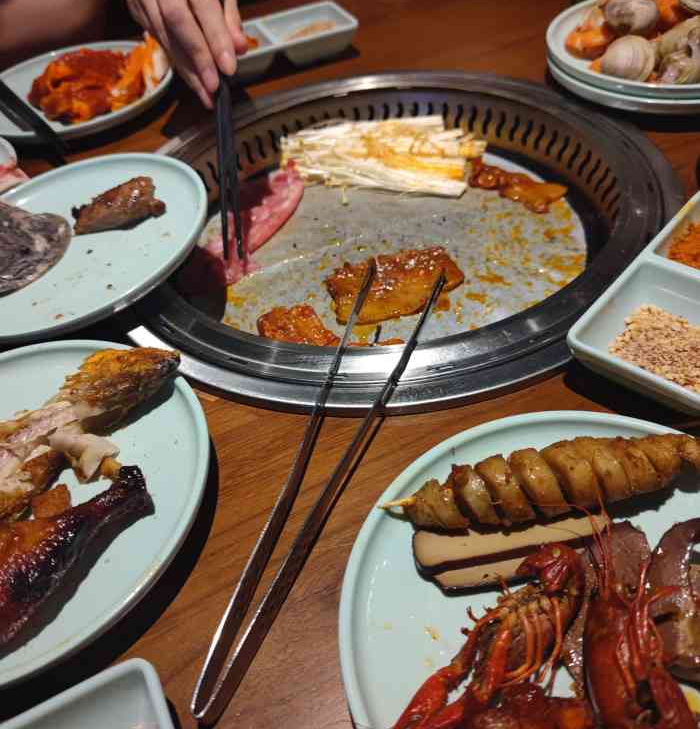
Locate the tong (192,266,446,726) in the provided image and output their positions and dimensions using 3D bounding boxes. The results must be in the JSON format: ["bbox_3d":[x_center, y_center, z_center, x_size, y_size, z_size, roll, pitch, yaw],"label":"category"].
[{"bbox_3d":[-0.010,0.038,0.329,0.052,0.017,0.265,11,51,19],"label":"tong"}]

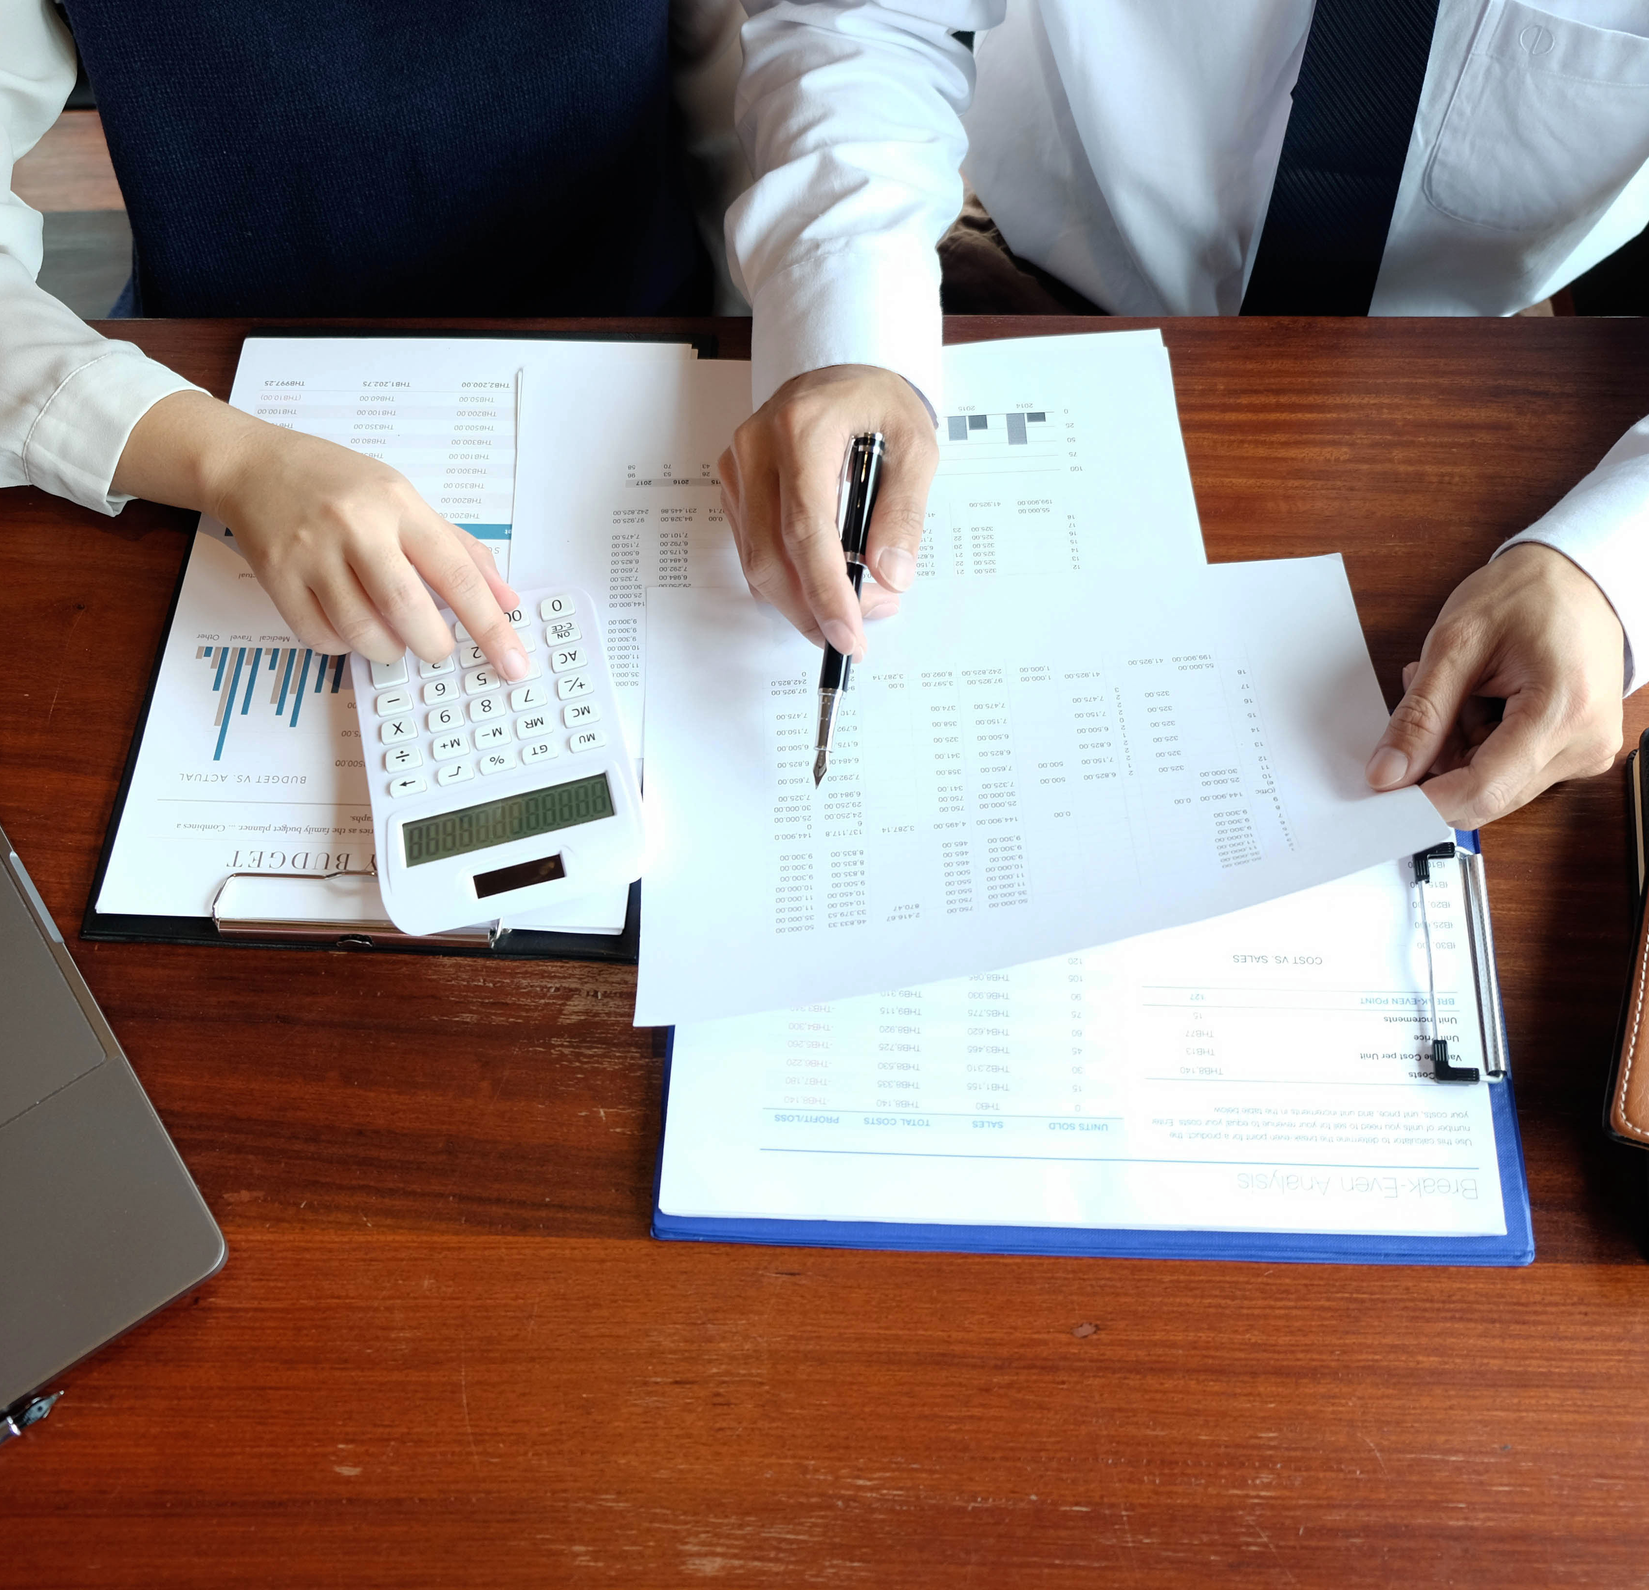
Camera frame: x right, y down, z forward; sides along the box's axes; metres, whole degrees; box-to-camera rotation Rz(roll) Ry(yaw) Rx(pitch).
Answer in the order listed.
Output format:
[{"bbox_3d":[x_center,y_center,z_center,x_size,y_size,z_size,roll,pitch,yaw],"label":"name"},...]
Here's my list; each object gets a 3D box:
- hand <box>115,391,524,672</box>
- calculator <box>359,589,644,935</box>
[{"bbox_3d":[-0.207,-0.103,0.722,0.188,0.068,0.080,31,67,17],"label":"hand"},{"bbox_3d":[-0.129,-0.017,0.708,0.105,0.025,0.147,-13,58,-5],"label":"calculator"}]

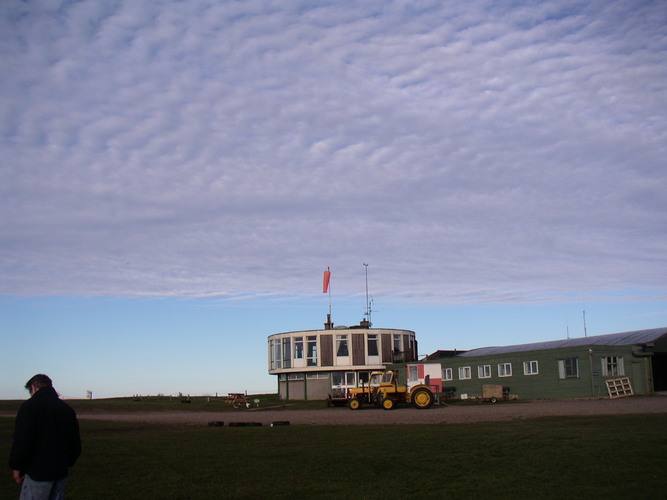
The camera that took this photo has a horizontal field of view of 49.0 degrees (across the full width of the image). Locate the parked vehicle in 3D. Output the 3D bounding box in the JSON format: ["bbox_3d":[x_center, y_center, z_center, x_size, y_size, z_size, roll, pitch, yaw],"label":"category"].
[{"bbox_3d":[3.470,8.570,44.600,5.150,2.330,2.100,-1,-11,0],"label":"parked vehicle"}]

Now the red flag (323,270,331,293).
[{"bbox_3d":[-0.580,2.630,61.000,0.620,1.800,0.500,-1,-11,0],"label":"red flag"}]

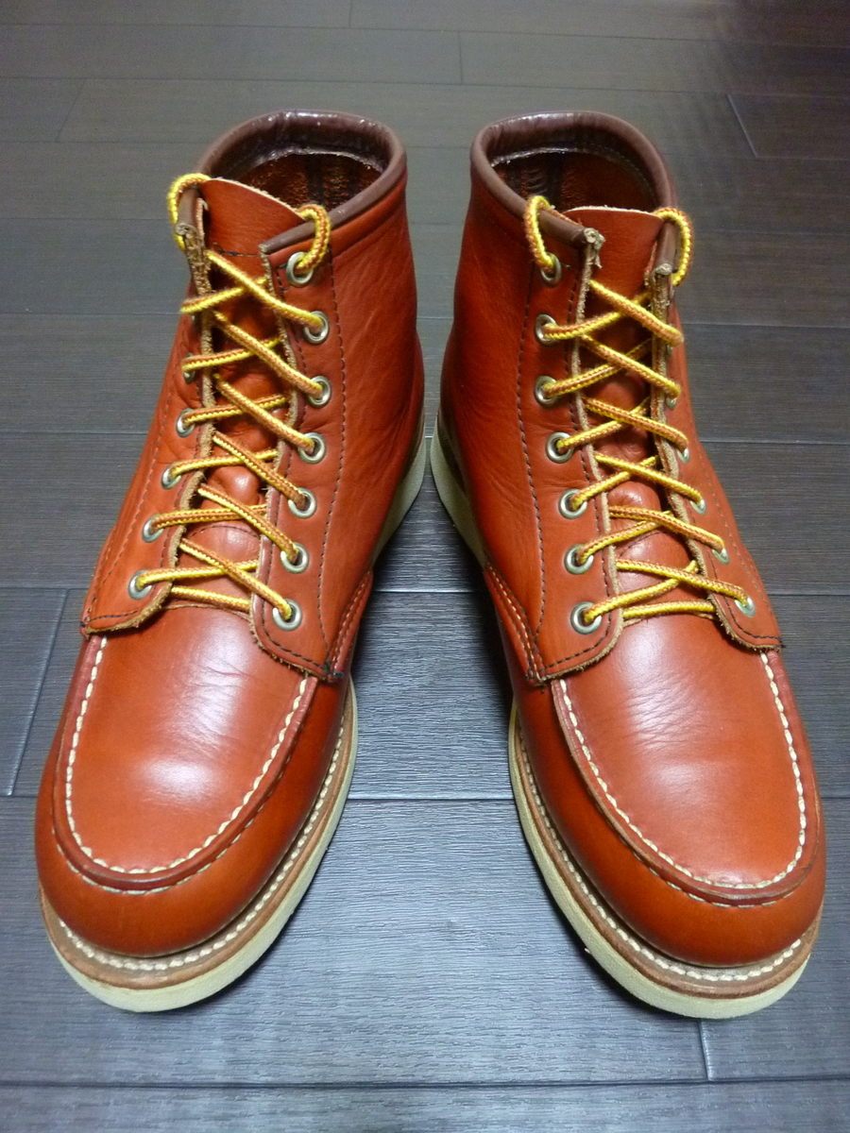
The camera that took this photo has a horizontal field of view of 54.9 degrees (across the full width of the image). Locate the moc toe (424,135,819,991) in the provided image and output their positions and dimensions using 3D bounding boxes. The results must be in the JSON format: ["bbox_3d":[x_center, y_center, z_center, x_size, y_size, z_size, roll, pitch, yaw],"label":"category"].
[{"bbox_3d":[0.073,-0.016,0.303,0.106,0.188,0.308,-13,57,-10],"label":"moc toe"}]

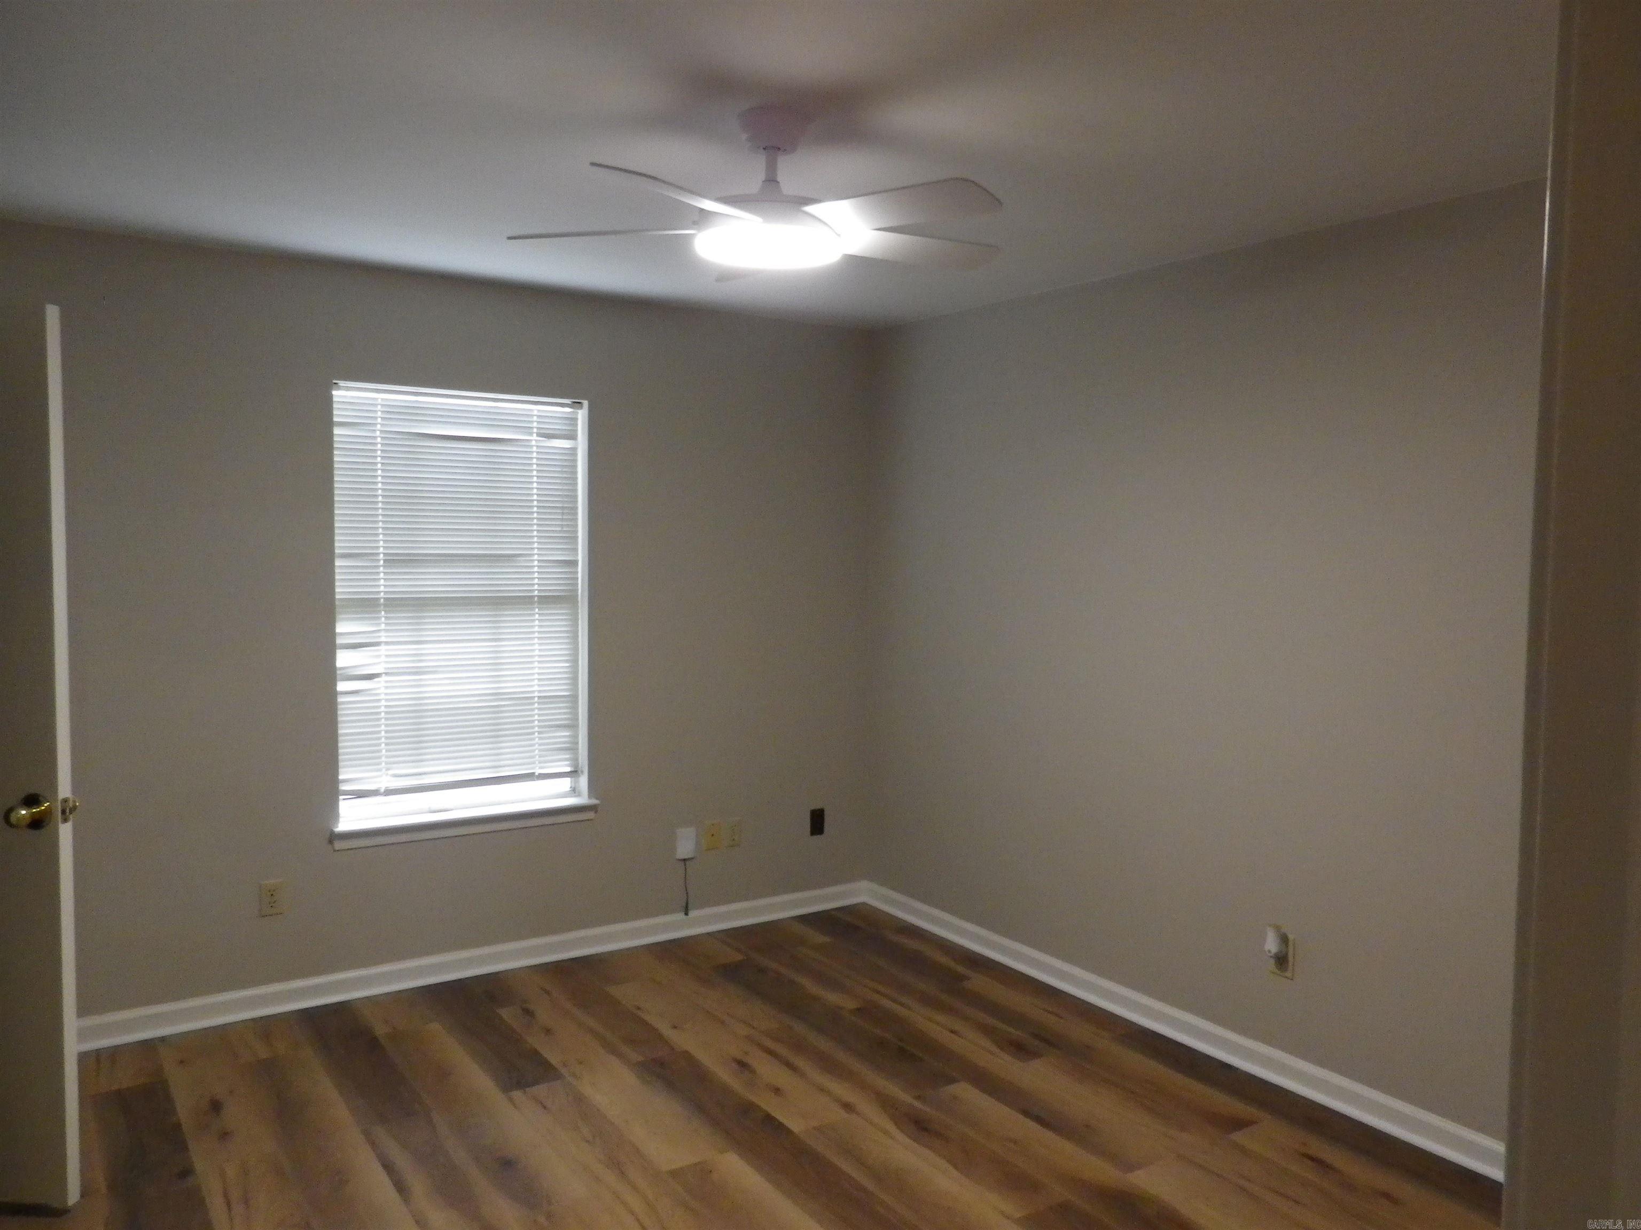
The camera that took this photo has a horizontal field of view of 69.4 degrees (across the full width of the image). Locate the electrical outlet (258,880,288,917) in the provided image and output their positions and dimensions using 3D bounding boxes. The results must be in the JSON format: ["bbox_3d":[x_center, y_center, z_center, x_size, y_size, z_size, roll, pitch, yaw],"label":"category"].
[{"bbox_3d":[-1.769,0.917,3.829,0.072,0.115,0.012,-1,4,-34],"label":"electrical outlet"}]

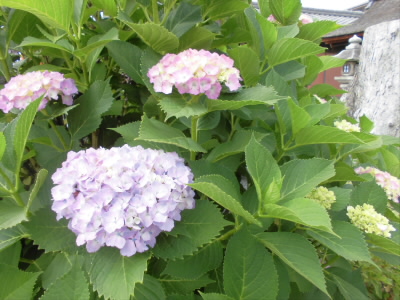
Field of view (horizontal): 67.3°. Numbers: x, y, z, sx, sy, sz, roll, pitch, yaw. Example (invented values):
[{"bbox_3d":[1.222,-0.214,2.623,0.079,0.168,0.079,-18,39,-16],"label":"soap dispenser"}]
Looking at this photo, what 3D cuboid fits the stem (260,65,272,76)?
[{"bbox_3d":[0.141,-0.169,0.640,0.032,0.008,0.008,-38,0,9],"label":"stem"}]

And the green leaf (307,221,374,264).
[{"bbox_3d":[0.237,0.155,0.510,0.125,0.025,0.065,25,38,8],"label":"green leaf"}]

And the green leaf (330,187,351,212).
[{"bbox_3d":[0.279,0.099,0.600,0.046,0.052,0.030,-1,11,-6],"label":"green leaf"}]

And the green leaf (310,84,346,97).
[{"bbox_3d":[0.376,-0.174,0.880,0.110,0.025,0.060,10,18,11],"label":"green leaf"}]

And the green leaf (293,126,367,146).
[{"bbox_3d":[0.263,-0.026,0.620,0.145,0.037,0.070,0,-18,6],"label":"green leaf"}]

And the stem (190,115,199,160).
[{"bbox_3d":[-0.010,-0.023,0.550,0.011,0.088,0.011,0,11,0],"label":"stem"}]

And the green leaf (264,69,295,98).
[{"bbox_3d":[0.180,-0.148,0.680,0.065,0.020,0.085,-27,56,-8],"label":"green leaf"}]

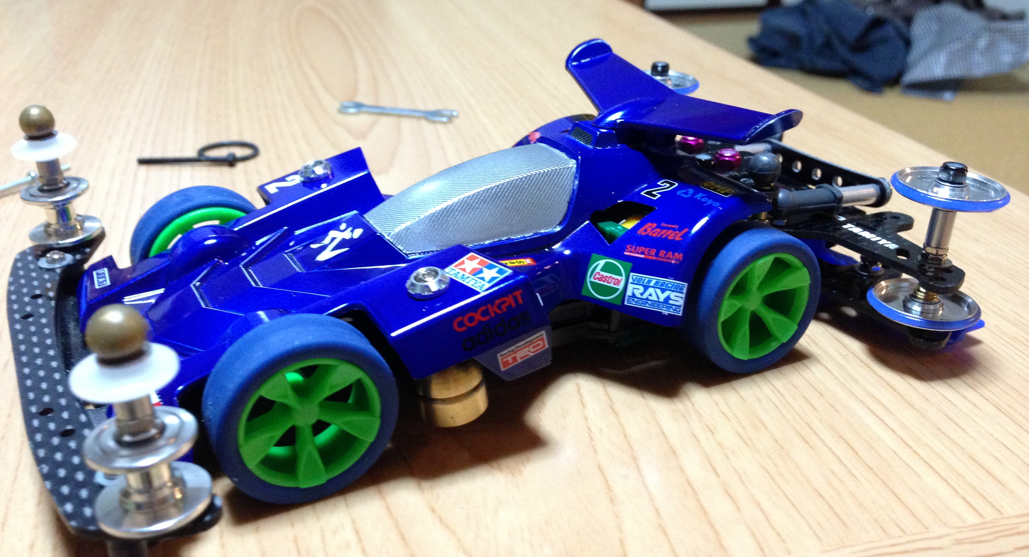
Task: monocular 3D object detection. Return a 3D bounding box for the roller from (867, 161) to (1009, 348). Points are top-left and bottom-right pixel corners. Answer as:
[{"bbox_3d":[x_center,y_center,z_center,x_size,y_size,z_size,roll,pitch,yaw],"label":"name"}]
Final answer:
[{"bbox_3d":[0.075,-0.004,0.175,0.019,0.035,0.019,-10,27,-27],"label":"roller"}]

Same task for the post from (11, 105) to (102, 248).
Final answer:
[{"bbox_3d":[-0.087,-0.020,0.183,0.013,0.026,0.013,-15,29,-24],"label":"post"}]

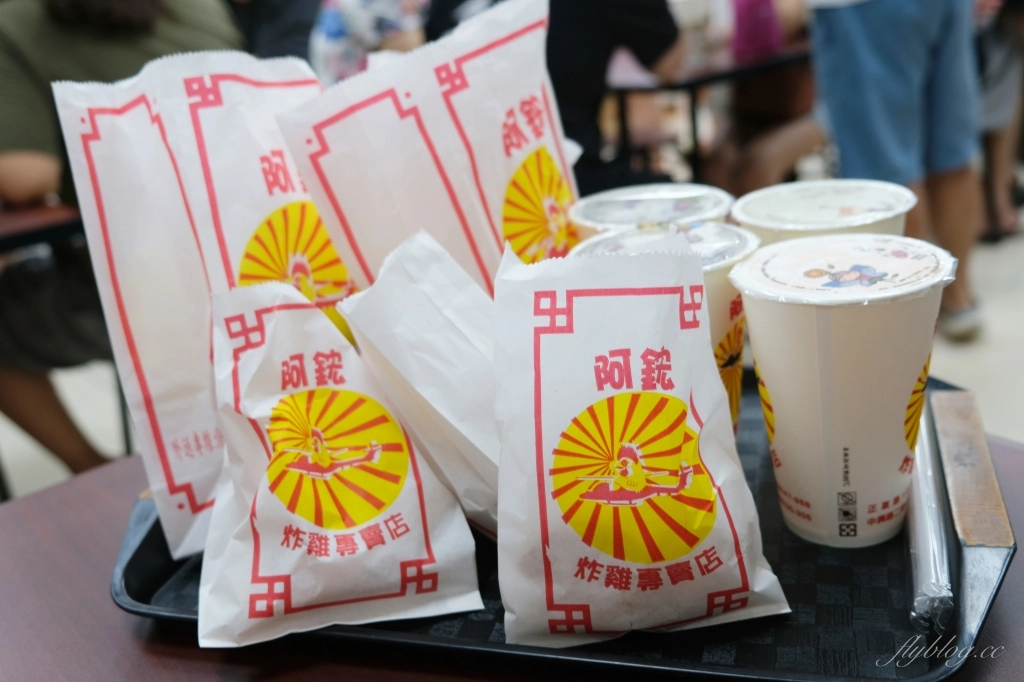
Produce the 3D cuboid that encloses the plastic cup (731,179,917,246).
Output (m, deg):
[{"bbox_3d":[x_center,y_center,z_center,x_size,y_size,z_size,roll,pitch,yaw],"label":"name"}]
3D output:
[{"bbox_3d":[0.177,-0.016,0.516,0.095,0.127,0.095,-8,22,3],"label":"plastic cup"}]

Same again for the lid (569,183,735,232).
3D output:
[{"bbox_3d":[0.081,-0.076,0.528,0.097,0.008,0.097,-8,22,3],"label":"lid"}]

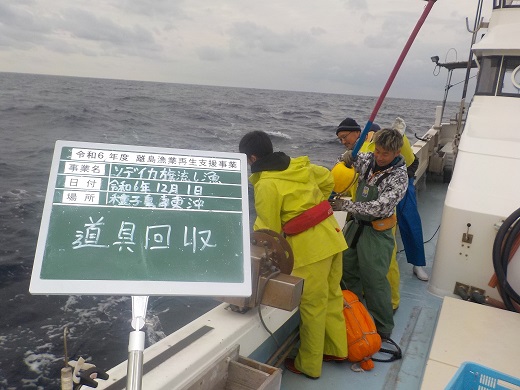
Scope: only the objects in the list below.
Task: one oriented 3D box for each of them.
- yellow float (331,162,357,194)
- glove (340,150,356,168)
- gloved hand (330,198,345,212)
[{"bbox_3d":[0.584,-0.113,3.170,0.190,0.230,0.190,31,13,23],"label":"yellow float"},{"bbox_3d":[0.628,-0.252,3.198,0.100,0.130,0.110,13,16,36],"label":"glove"},{"bbox_3d":[0.528,0.072,3.070,0.160,0.100,0.100,0,14,-17],"label":"gloved hand"}]

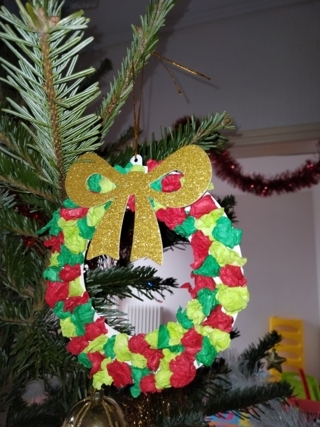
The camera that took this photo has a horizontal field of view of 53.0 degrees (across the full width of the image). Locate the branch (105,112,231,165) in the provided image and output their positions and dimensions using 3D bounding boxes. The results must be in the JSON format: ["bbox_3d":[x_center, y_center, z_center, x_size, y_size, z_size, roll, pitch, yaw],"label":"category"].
[{"bbox_3d":[0.006,-0.092,0.415,0.174,0.060,0.075,-15,-11,3],"label":"branch"}]

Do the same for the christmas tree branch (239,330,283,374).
[{"bbox_3d":[0.239,0.323,0.745,0.131,0.042,0.050,-40,-2,-13],"label":"christmas tree branch"}]

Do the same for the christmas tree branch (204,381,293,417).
[{"bbox_3d":[0.173,0.366,0.630,0.182,0.050,0.065,-9,-9,-6],"label":"christmas tree branch"}]

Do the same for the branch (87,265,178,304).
[{"bbox_3d":[-0.044,0.109,0.490,0.151,0.055,0.070,2,-10,-15],"label":"branch"}]

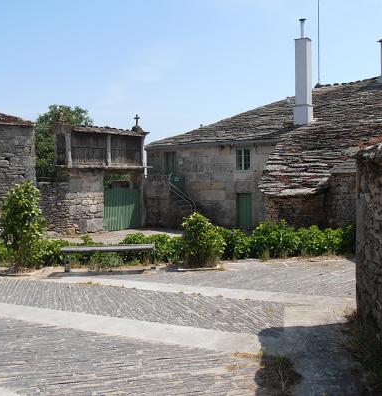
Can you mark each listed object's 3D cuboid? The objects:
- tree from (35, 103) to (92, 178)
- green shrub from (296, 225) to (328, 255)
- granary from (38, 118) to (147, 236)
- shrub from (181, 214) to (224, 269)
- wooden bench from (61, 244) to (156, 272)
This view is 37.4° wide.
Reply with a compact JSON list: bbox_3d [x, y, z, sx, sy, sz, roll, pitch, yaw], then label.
[{"bbox_3d":[-7.568,-1.810,33.500,3.800,6.900,3.800,-1,2,0],"label":"tree"},{"bbox_3d":[3.057,1.077,14.200,0.800,0.760,0.800,-1,2,0],"label":"green shrub"},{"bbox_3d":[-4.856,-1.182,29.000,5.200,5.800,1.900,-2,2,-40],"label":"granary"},{"bbox_3d":[0.272,0.926,12.300,0.920,1.170,0.920,-1,2,-6],"label":"shrub"},{"bbox_3d":[-1.710,1.260,11.600,1.930,0.460,0.420,-1,2,-12],"label":"wooden bench"}]

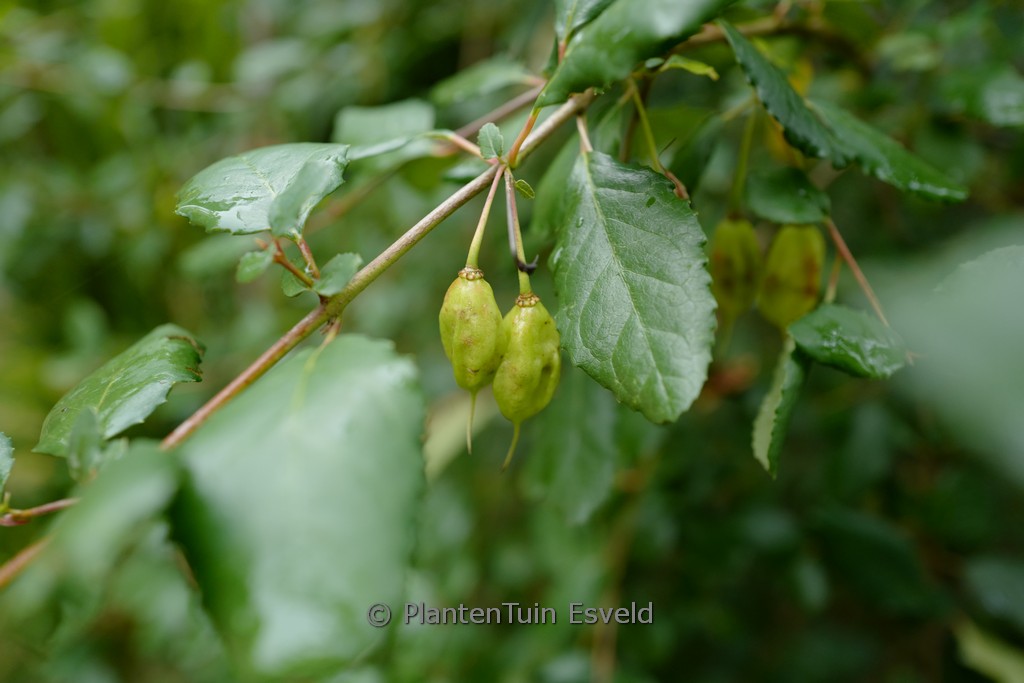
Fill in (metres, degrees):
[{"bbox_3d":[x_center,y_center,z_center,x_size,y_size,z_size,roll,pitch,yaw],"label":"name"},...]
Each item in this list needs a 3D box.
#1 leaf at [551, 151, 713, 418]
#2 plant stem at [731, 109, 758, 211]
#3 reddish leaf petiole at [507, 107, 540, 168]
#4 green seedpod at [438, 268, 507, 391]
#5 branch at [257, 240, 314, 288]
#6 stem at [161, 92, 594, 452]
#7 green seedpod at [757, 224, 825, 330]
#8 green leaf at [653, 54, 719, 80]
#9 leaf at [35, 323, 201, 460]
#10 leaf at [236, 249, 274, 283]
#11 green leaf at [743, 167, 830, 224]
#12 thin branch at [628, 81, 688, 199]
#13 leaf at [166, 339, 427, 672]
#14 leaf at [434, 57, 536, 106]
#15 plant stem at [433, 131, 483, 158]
[{"bbox_3d":[0.040,-0.018,0.260,0.052,0.098,0.016,-18,-17,-2],"label":"leaf"},{"bbox_3d":[0.082,-0.065,0.282,0.005,0.037,0.005,13,-7,0],"label":"plant stem"},{"bbox_3d":[0.003,-0.065,0.255,0.003,0.021,0.004,24,9,0],"label":"reddish leaf petiole"},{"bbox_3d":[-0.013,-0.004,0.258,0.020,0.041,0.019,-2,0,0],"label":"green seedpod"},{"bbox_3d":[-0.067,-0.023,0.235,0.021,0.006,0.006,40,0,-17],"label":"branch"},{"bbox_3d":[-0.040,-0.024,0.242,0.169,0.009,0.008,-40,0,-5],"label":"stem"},{"bbox_3d":[0.108,-0.025,0.310,0.024,0.044,0.023,8,0,0],"label":"green seedpod"},{"bbox_3d":[0.063,-0.100,0.290,0.024,0.008,0.009,7,12,4],"label":"green leaf"},{"bbox_3d":[-0.118,0.015,0.240,0.052,0.013,0.032,-34,47,-13],"label":"leaf"},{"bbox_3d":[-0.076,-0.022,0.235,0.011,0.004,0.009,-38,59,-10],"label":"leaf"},{"bbox_3d":[0.094,-0.050,0.272,0.029,0.008,0.022,14,55,18],"label":"green leaf"},{"bbox_3d":[0.053,-0.072,0.285,0.006,0.046,0.006,-26,0,0],"label":"thin branch"},{"bbox_3d":[-0.052,0.039,0.205,0.056,0.088,0.018,-4,-26,-2],"label":"leaf"},{"bbox_3d":[-0.011,-0.101,0.310,0.038,0.010,0.026,-11,48,-19],"label":"leaf"},{"bbox_3d":[-0.018,-0.067,0.270,0.019,0.004,0.004,30,0,11],"label":"plant stem"}]

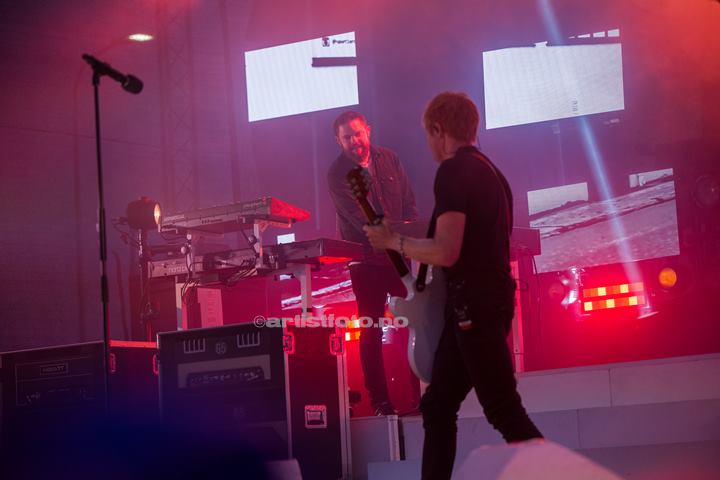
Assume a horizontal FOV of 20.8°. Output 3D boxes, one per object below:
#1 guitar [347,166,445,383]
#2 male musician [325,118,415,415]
[{"bbox_3d":[0.169,0.116,7.450,0.080,1.000,0.340,-11,23,46],"label":"guitar"},{"bbox_3d":[0.074,0.134,10.700,0.520,1.680,0.440,-4,-8,10],"label":"male musician"}]

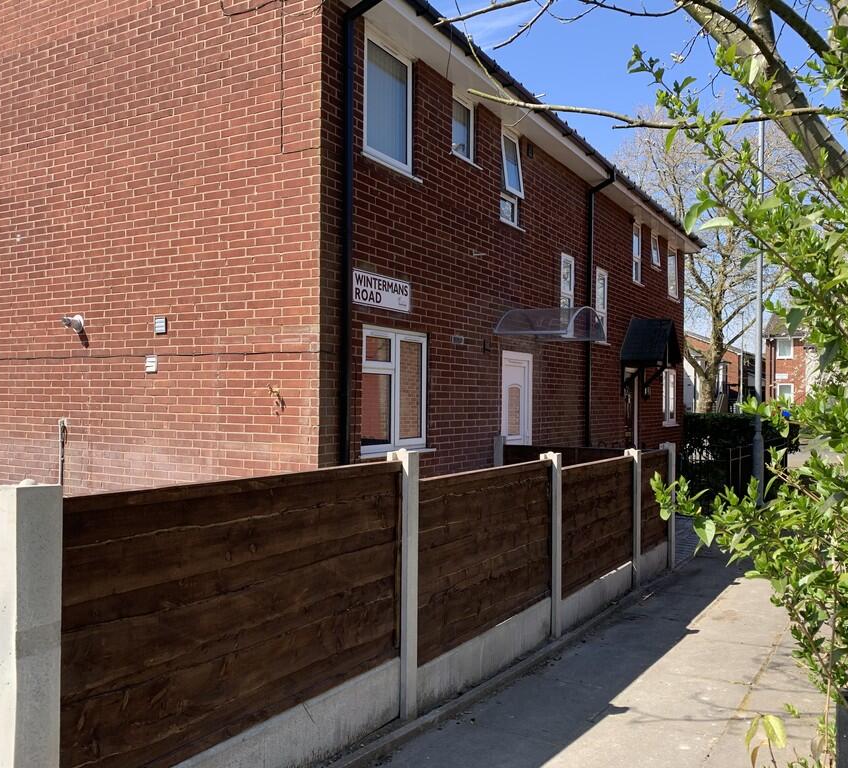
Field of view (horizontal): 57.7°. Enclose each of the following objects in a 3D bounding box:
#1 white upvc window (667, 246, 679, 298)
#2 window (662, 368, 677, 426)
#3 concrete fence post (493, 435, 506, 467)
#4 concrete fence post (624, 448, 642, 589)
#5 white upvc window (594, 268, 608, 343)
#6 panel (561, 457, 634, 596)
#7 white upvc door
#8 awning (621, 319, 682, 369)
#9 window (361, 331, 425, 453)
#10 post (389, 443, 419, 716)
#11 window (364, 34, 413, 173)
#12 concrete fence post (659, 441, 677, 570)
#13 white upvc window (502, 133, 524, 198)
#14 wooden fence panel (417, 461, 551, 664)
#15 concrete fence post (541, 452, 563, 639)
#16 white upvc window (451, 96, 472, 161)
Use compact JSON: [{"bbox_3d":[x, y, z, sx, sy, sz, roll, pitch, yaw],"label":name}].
[{"bbox_3d":[5.164,-2.316,16.140,0.080,1.080,0.820,0,-1,31],"label":"white upvc window"},{"bbox_3d":[5.165,0.315,16.281,0.080,1.165,1.260,0,-1,31],"label":"window"},{"bbox_3d":[0.870,1.225,8.857,0.105,1.240,0.110,0,-1,31],"label":"concrete fence post"},{"bbox_3d":[1.916,1.244,7.033,0.115,1.260,0.105,0,-1,31],"label":"concrete fence post"},{"bbox_3d":[2.843,-1.270,12.392,0.070,1.135,0.640,0,-1,31],"label":"white upvc window"},{"bbox_3d":[1.419,1.111,6.215,0.050,0.940,1.820,0,-1,31],"label":"panel"},{"bbox_3d":[1.135,0.649,9.466,0.080,2.070,0.910,0,-1,31],"label":"white upvc door"},{"bbox_3d":[4.008,-0.739,13.473,0.700,0.850,1.330,0,-1,31],"label":"awning"},{"bbox_3d":[-0.300,0.069,7.213,0.080,1.140,1.150,0,-1,31],"label":"window"},{"bbox_3d":[-0.109,0.994,3.845,0.125,1.338,0.100,0,-1,32],"label":"post"},{"bbox_3d":[-0.357,-2.585,7.146,0.075,1.030,0.900,0,-1,31],"label":"window"},{"bbox_3d":[2.553,1.283,8.040,0.125,1.322,0.100,0,-1,32],"label":"concrete fence post"},{"bbox_3d":[1.060,-2.626,9.279,0.070,0.710,0.500,-9,-6,31],"label":"white upvc window"},{"bbox_3d":[0.390,0.998,4.637,0.045,0.968,1.834,0,-1,32],"label":"wooden fence panel"},{"bbox_3d":[0.893,1.130,5.424,0.125,1.293,0.100,0,-1,32],"label":"concrete fence post"},{"bbox_3d":[0.398,-2.776,8.400,0.075,0.570,0.600,0,-1,31],"label":"white upvc window"}]

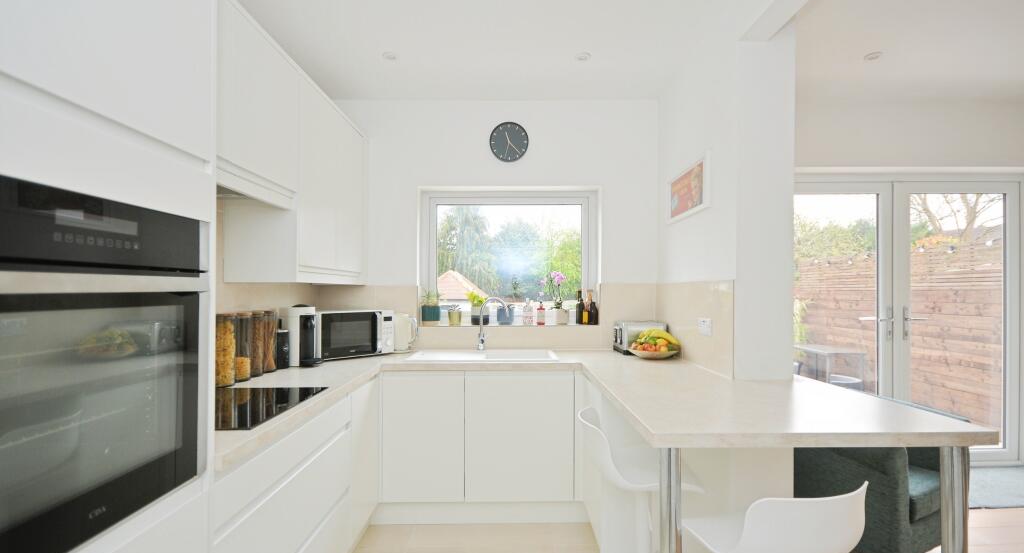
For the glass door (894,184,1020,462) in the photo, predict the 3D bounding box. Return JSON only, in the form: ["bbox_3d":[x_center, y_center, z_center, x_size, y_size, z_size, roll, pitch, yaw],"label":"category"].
[{"bbox_3d":[3.205,0.332,3.280,0.900,2.010,0.070,0,-1,0],"label":"glass door"}]

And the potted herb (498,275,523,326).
[{"bbox_3d":[-0.021,0.164,3.110,0.150,0.330,0.140,0,-1,0],"label":"potted herb"}]

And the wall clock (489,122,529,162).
[{"bbox_3d":[-0.020,-0.906,3.054,0.262,0.270,0.040,0,-1,0],"label":"wall clock"}]

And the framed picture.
[{"bbox_3d":[0.968,-0.472,2.510,0.037,0.278,0.530,0,-1,0],"label":"framed picture"}]

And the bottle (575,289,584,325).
[{"bbox_3d":[0.465,0.212,3.119,0.065,0.246,0.070,0,-1,0],"label":"bottle"}]

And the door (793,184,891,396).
[{"bbox_3d":[2.283,0.332,3.280,0.900,2.010,0.070,0,-1,0],"label":"door"}]

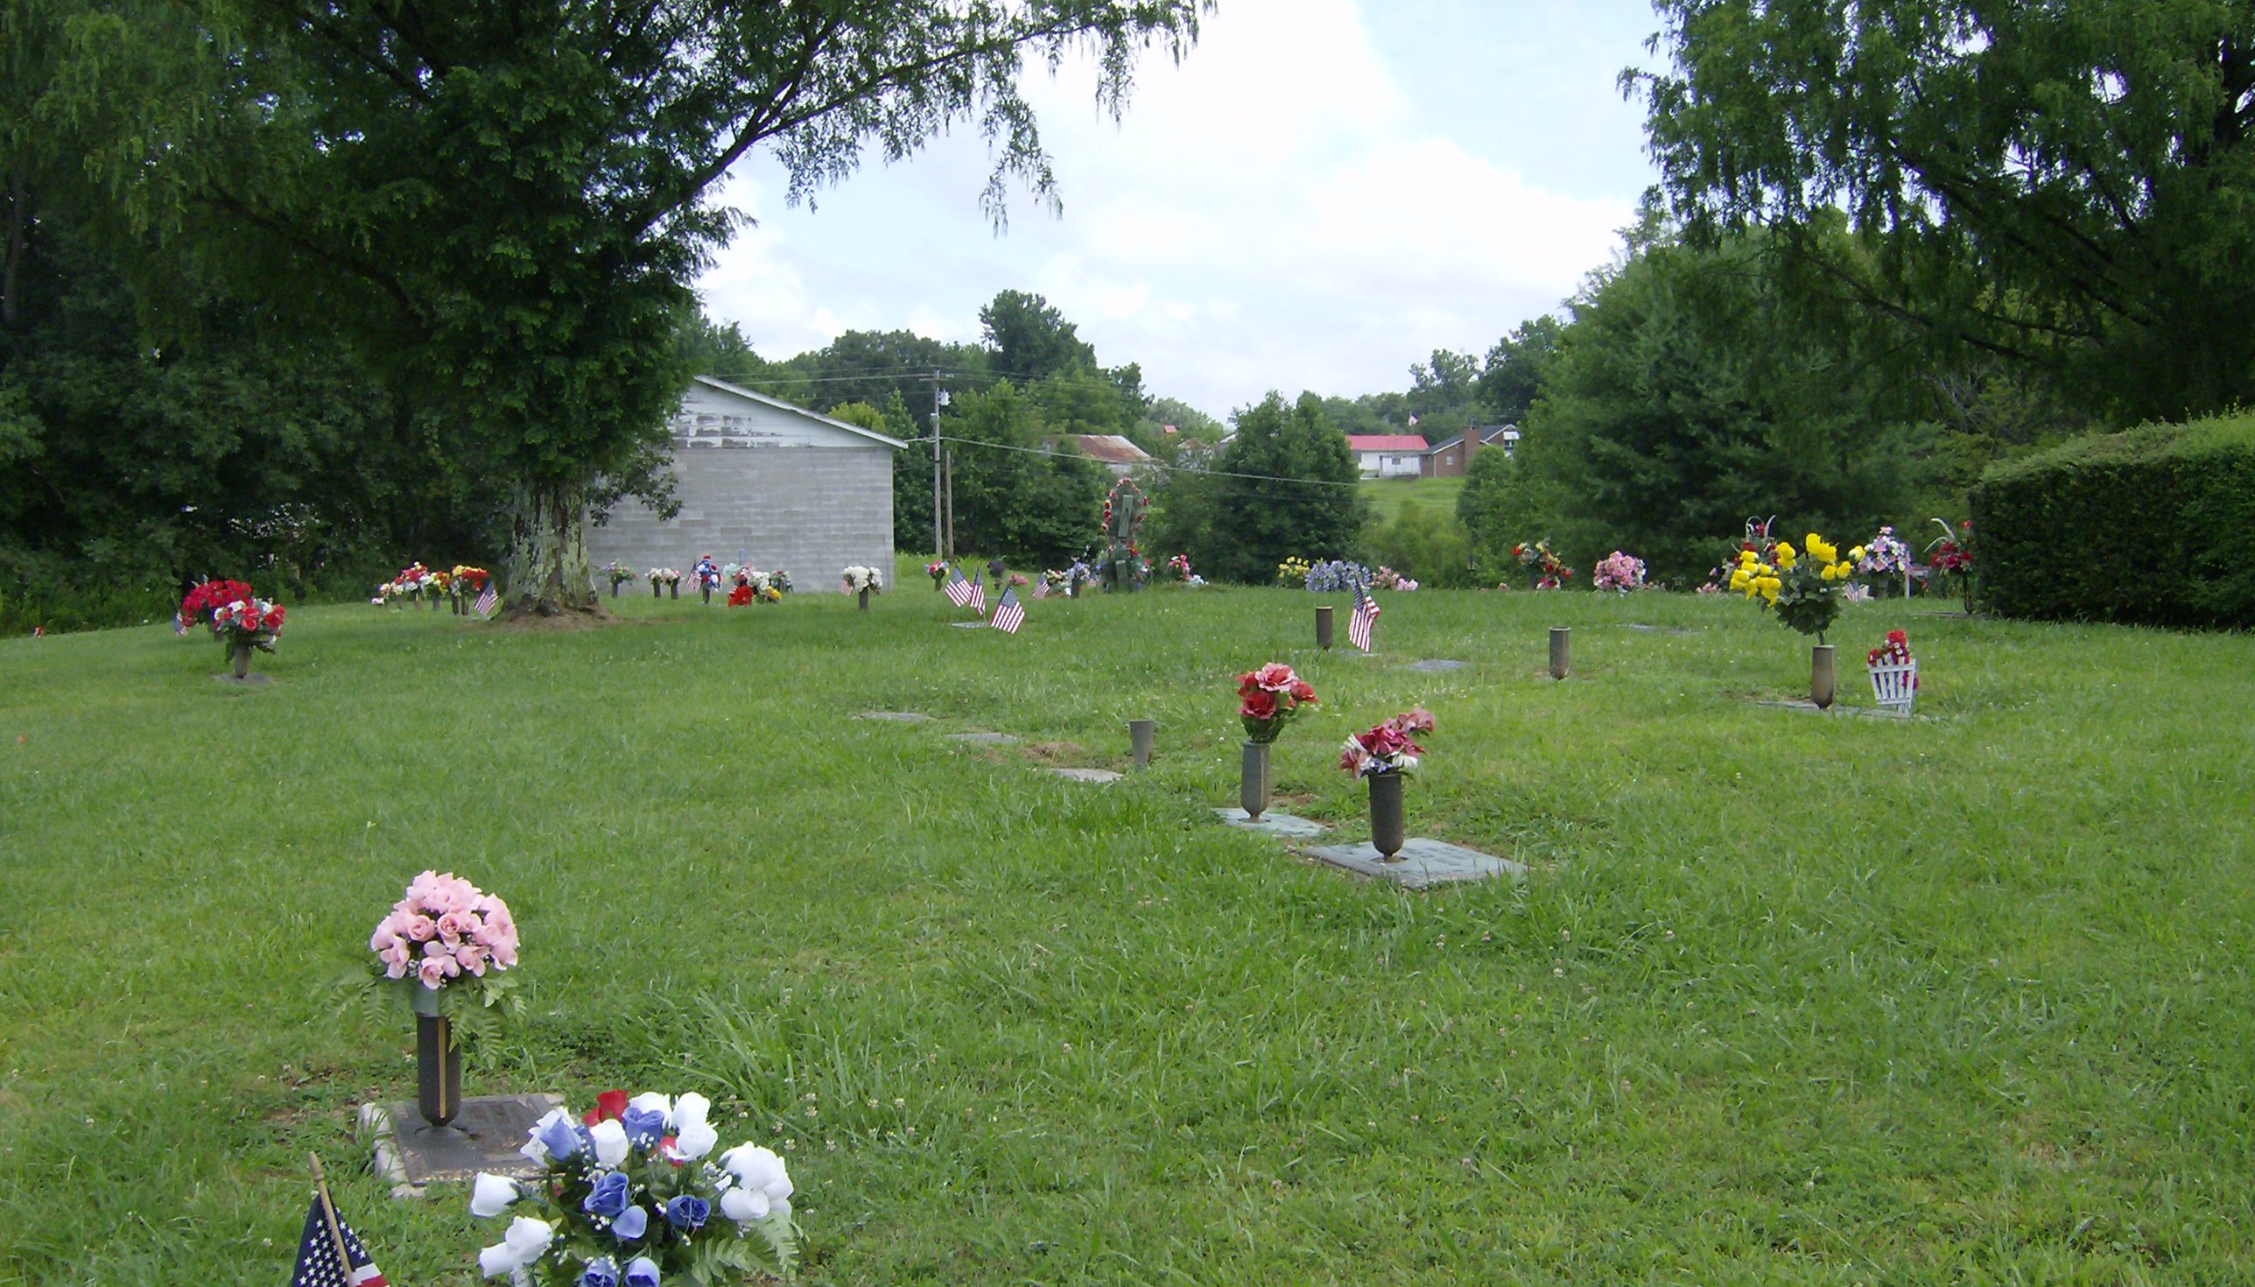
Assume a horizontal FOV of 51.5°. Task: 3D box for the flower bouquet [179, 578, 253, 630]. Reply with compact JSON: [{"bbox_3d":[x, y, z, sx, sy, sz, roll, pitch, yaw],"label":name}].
[{"bbox_3d":[-8.189,-0.308,21.000,0.610,0.540,0.500,-2,3,-21],"label":"flower bouquet"}]

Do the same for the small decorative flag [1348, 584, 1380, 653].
[{"bbox_3d":[1.367,-0.148,13.500,0.180,0.385,0.110,1,6,6],"label":"small decorative flag"}]

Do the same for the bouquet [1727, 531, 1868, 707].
[{"bbox_3d":[2.918,-0.111,10.200,0.590,0.790,0.480,0,3,16],"label":"bouquet"}]

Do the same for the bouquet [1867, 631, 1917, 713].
[{"bbox_3d":[3.284,0.121,10.050,0.225,0.375,0.190,0,3,18],"label":"bouquet"}]

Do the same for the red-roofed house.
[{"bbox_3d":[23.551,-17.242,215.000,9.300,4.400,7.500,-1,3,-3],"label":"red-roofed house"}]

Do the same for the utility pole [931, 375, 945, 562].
[{"bbox_3d":[-9.307,-8.559,115.000,0.500,9.225,0.400,0,6,-5],"label":"utility pole"}]

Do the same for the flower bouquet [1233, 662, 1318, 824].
[{"bbox_3d":[0.523,0.344,8.220,0.285,0.560,0.260,0,3,4],"label":"flower bouquet"}]

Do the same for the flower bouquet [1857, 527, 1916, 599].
[{"bbox_3d":[5.121,-0.533,15.800,0.400,0.510,0.360,2,6,18],"label":"flower bouquet"}]

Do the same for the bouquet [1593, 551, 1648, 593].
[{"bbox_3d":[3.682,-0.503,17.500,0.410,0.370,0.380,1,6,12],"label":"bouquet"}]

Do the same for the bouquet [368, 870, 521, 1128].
[{"bbox_3d":[-1.510,0.784,5.170,0.350,0.570,0.340,-2,3,-17],"label":"bouquet"}]

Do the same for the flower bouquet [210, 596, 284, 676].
[{"bbox_3d":[-5.979,-0.047,15.900,0.480,0.560,0.450,-2,6,-21],"label":"flower bouquet"}]

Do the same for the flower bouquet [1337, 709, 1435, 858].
[{"bbox_3d":[0.771,0.415,6.950,0.280,0.445,0.260,1,6,6],"label":"flower bouquet"}]

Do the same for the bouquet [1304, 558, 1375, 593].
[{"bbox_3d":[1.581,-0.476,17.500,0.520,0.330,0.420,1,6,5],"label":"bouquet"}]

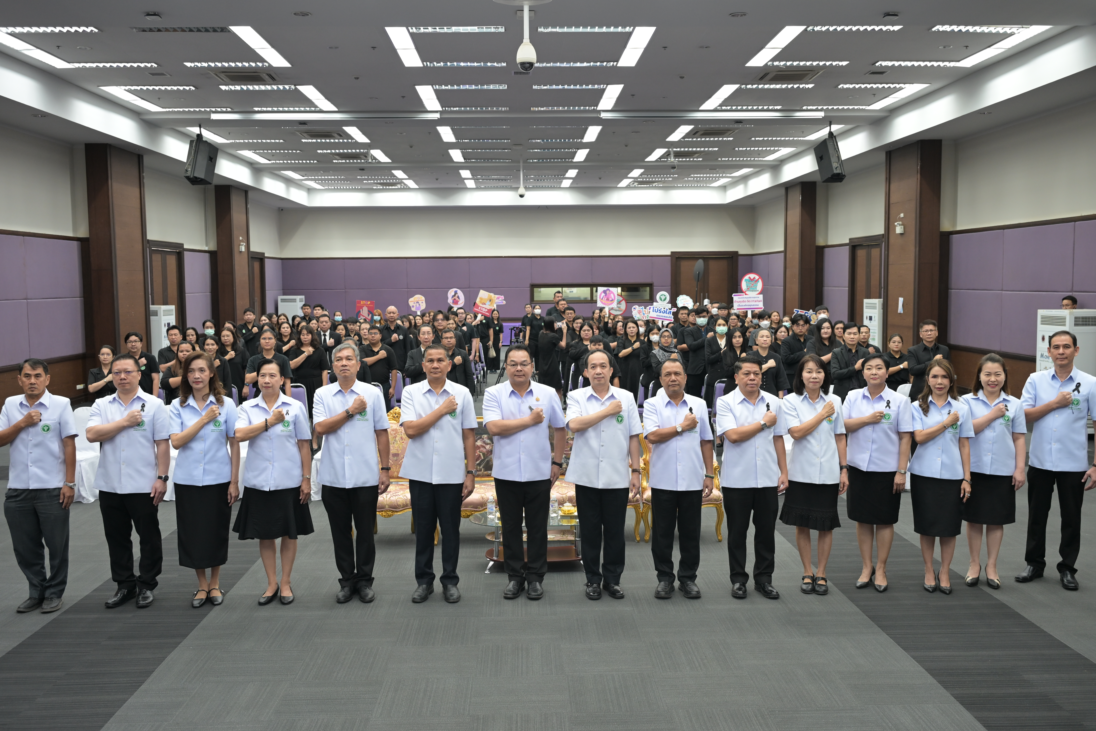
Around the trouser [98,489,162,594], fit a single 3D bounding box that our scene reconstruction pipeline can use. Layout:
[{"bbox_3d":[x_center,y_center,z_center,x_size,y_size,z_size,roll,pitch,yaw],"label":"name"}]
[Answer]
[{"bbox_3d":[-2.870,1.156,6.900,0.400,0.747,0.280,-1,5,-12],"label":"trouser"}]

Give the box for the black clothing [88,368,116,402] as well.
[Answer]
[{"bbox_3d":[-4.921,0.383,11.239,0.420,0.750,0.270,-2,5,-13],"label":"black clothing"}]

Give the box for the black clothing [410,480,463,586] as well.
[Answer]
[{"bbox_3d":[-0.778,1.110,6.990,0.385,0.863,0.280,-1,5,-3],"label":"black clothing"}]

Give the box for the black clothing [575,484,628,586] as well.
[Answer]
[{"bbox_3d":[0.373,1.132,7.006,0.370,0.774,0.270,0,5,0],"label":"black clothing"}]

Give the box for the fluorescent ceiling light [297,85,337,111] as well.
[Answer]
[{"bbox_3d":[-4.022,-4.682,17.623,0.280,0.080,2.380,0,5,-2],"label":"fluorescent ceiling light"}]

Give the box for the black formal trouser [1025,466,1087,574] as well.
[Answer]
[{"bbox_3d":[3.728,1.063,7.381,0.450,0.920,0.320,2,5,26],"label":"black formal trouser"}]

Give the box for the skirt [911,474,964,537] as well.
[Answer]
[{"bbox_3d":[2.736,0.955,7.059,0.347,0.437,0.270,0,5,10],"label":"skirt"}]

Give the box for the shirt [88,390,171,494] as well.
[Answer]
[{"bbox_3d":[-2.869,0.527,6.885,0.529,0.717,0.320,-2,5,-14],"label":"shirt"}]

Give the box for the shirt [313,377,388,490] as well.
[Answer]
[{"bbox_3d":[-1.353,0.460,6.892,0.532,0.716,0.310,-1,5,-6],"label":"shirt"}]

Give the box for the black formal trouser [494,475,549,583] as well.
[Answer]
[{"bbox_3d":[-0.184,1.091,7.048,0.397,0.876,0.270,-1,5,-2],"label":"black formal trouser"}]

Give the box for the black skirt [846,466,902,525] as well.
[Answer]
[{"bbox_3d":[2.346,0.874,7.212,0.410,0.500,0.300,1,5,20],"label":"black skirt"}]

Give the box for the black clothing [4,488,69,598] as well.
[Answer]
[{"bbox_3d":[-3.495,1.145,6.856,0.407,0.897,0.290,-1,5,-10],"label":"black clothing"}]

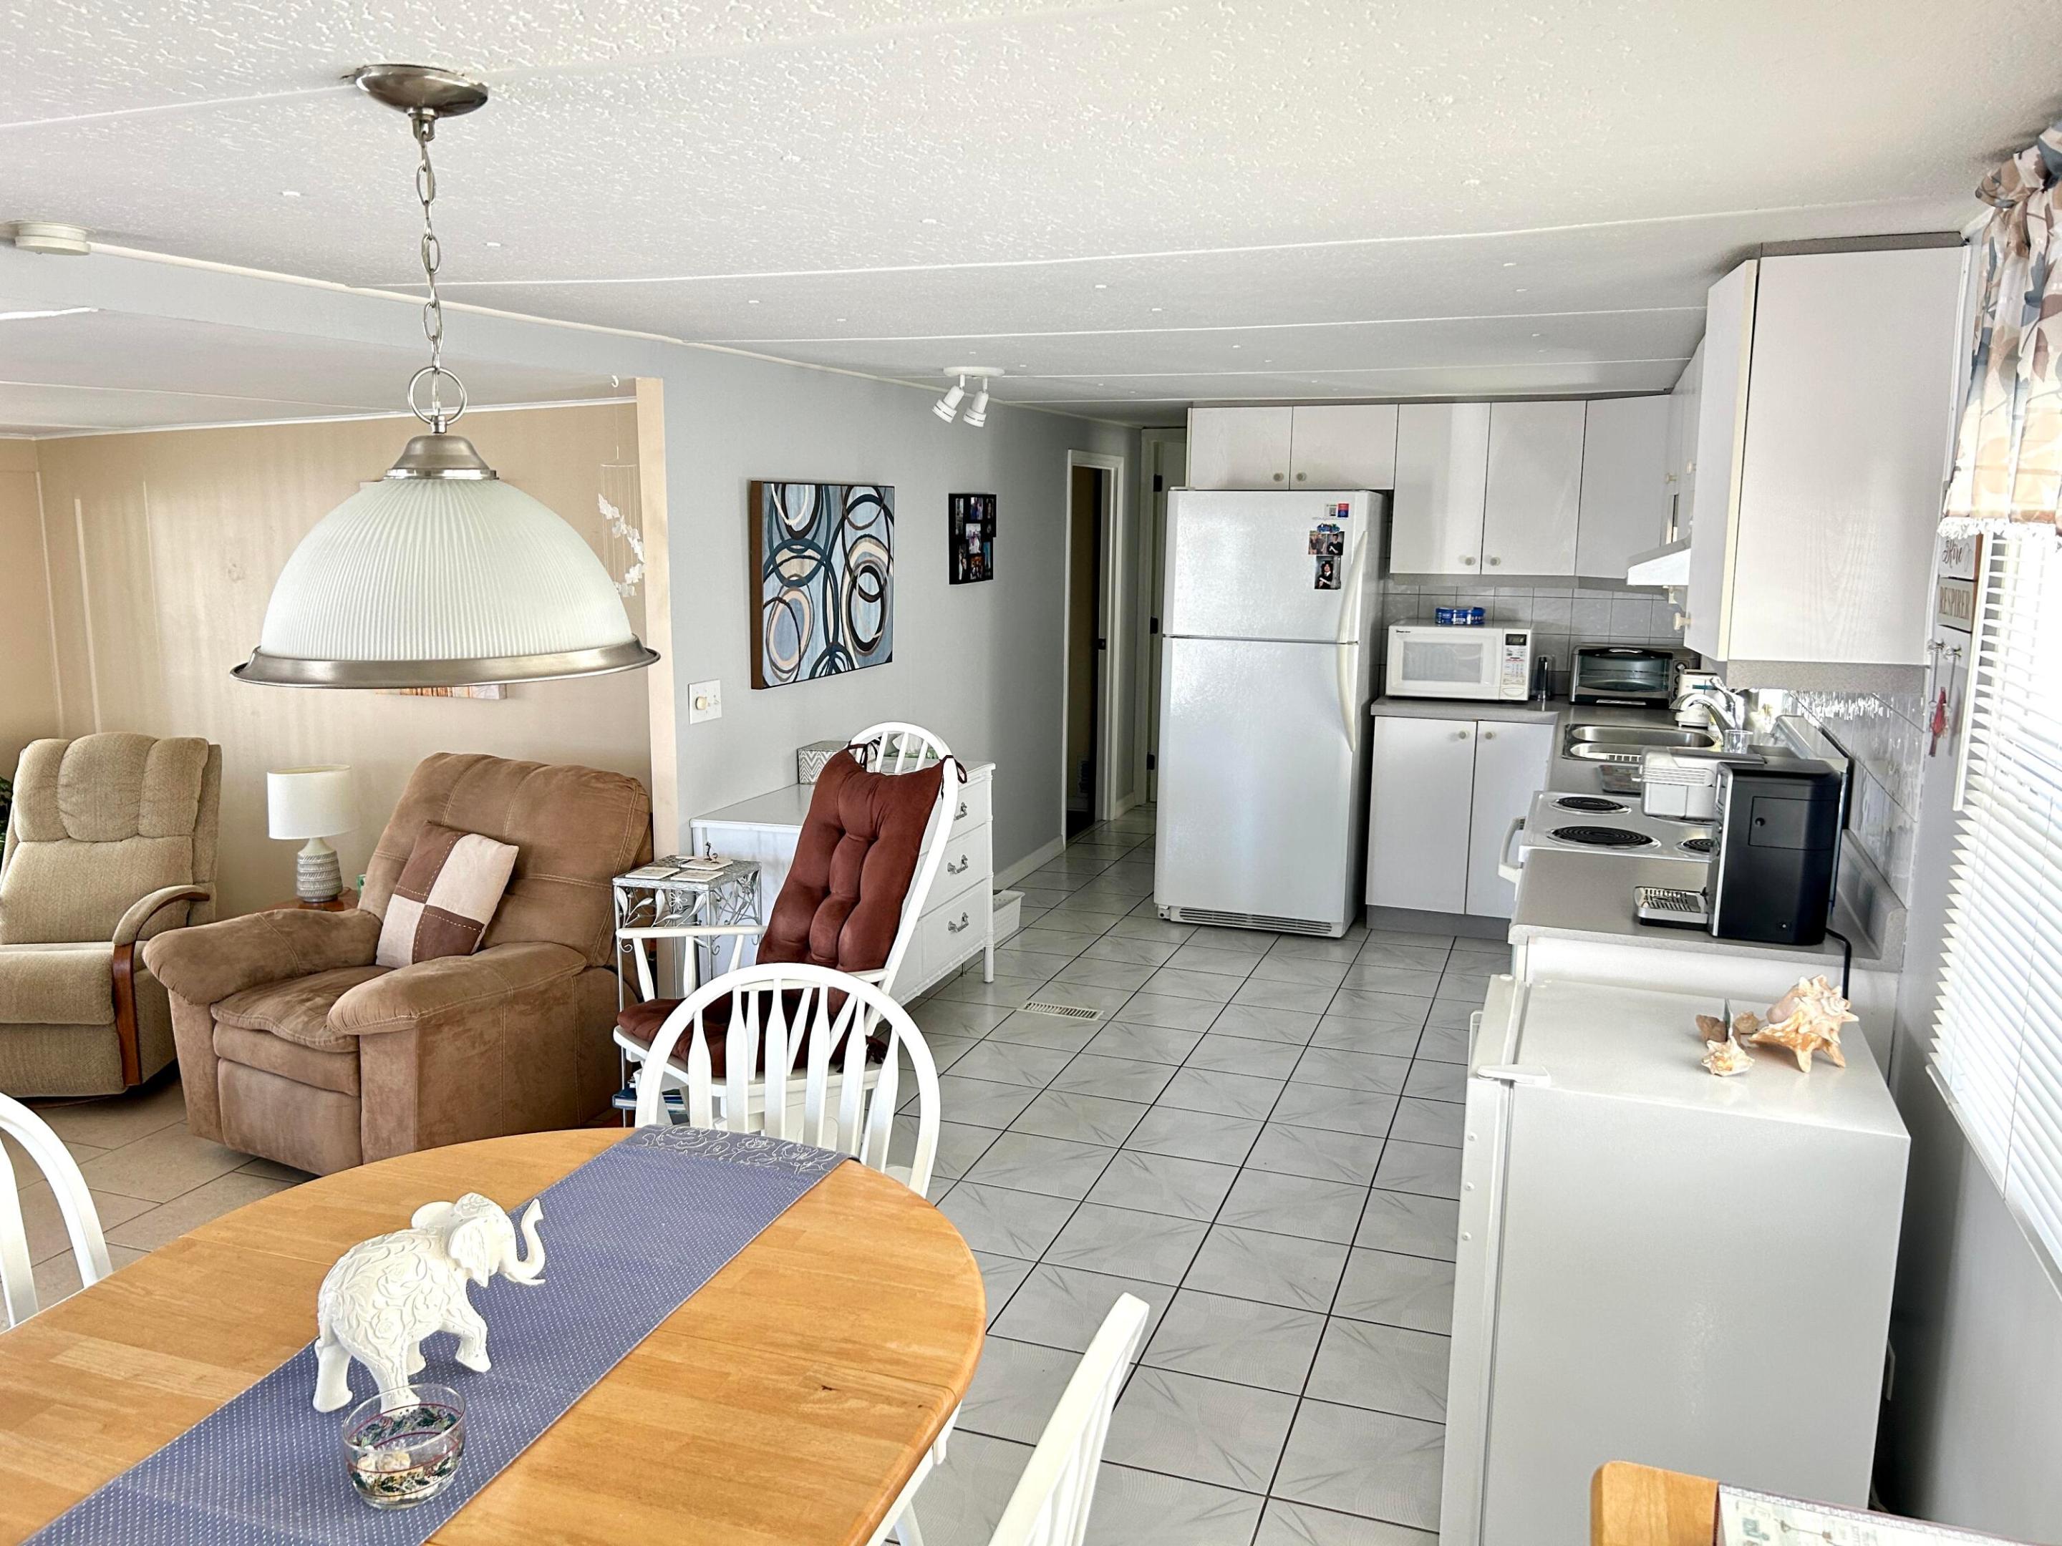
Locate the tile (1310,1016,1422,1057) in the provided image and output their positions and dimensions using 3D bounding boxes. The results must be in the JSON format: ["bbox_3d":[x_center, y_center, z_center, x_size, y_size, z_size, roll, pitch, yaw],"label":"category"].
[{"bbox_3d":[1.103,0.867,5.074,0.329,0.010,0.329,4,11,19],"label":"tile"}]

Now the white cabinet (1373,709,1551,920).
[{"bbox_3d":[1.780,0.132,6.370,0.674,0.780,0.591,4,11,19],"label":"white cabinet"}]

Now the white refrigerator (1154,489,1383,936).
[{"bbox_3d":[1.014,-0.286,6.491,0.793,1.770,0.747,4,11,19],"label":"white refrigerator"}]

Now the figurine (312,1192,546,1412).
[{"bbox_3d":[-0.647,0.563,1.679,0.235,0.198,0.120,-7,12,-37],"label":"figurine"}]

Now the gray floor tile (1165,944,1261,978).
[{"bbox_3d":[0.698,0.705,5.851,0.325,0.010,0.322,4,11,20],"label":"gray floor tile"}]

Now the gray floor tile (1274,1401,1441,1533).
[{"bbox_3d":[0.626,1.258,2.807,0.325,0.010,0.322,4,11,20],"label":"gray floor tile"}]

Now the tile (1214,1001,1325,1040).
[{"bbox_3d":[0.790,0.844,5.183,0.329,0.010,0.329,4,11,19],"label":"tile"}]

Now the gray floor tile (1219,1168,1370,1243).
[{"bbox_3d":[0.658,1.086,3.868,0.330,0.010,0.330,4,11,19],"label":"gray floor tile"}]

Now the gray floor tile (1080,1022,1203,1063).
[{"bbox_3d":[0.366,0.874,4.984,0.329,0.010,0.329,4,11,19],"label":"gray floor tile"}]

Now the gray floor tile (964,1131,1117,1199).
[{"bbox_3d":[0.032,1.028,4.041,0.325,0.010,0.322,4,11,20],"label":"gray floor tile"}]

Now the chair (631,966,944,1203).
[{"bbox_3d":[-0.387,0.839,2.297,0.490,0.980,0.520,1,10,5],"label":"chair"}]

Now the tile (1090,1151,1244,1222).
[{"bbox_3d":[0.341,1.051,3.931,0.325,0.010,0.322,4,11,20],"label":"tile"}]

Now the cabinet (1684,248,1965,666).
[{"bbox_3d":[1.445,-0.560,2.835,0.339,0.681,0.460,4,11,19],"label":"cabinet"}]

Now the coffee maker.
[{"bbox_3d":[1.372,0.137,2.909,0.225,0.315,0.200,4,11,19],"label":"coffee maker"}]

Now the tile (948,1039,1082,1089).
[{"bbox_3d":[-0.056,0.911,4.817,0.330,0.010,0.330,4,11,19],"label":"tile"}]

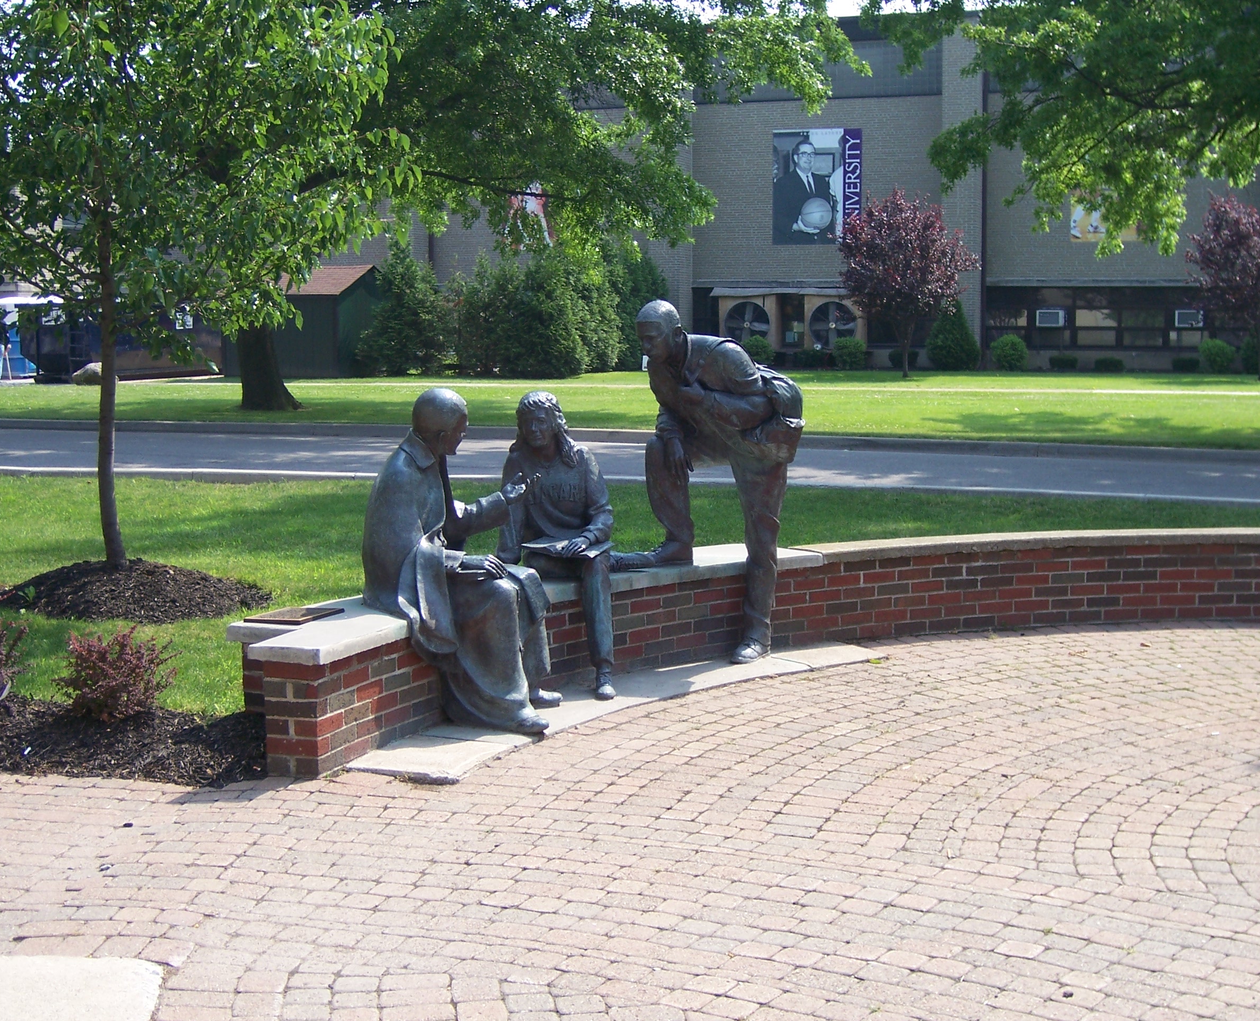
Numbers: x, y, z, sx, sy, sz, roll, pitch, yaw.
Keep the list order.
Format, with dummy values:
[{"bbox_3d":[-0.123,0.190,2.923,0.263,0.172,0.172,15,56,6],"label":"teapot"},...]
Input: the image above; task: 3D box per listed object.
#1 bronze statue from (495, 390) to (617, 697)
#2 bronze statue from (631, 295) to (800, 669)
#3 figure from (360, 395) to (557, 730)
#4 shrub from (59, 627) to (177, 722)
[{"bbox_3d":[-0.298,0.127,7.980,0.600,1.305,0.820,-2,6,-11],"label":"bronze statue"},{"bbox_3d":[0.423,-0.155,8.504,0.840,1.730,0.580,-4,7,-25],"label":"bronze statue"},{"bbox_3d":[-0.697,0.181,7.311,0.820,1.355,0.720,0,6,10],"label":"figure"},{"bbox_3d":[-2.079,0.675,7.231,0.490,0.385,0.480,-1,6,0],"label":"shrub"}]

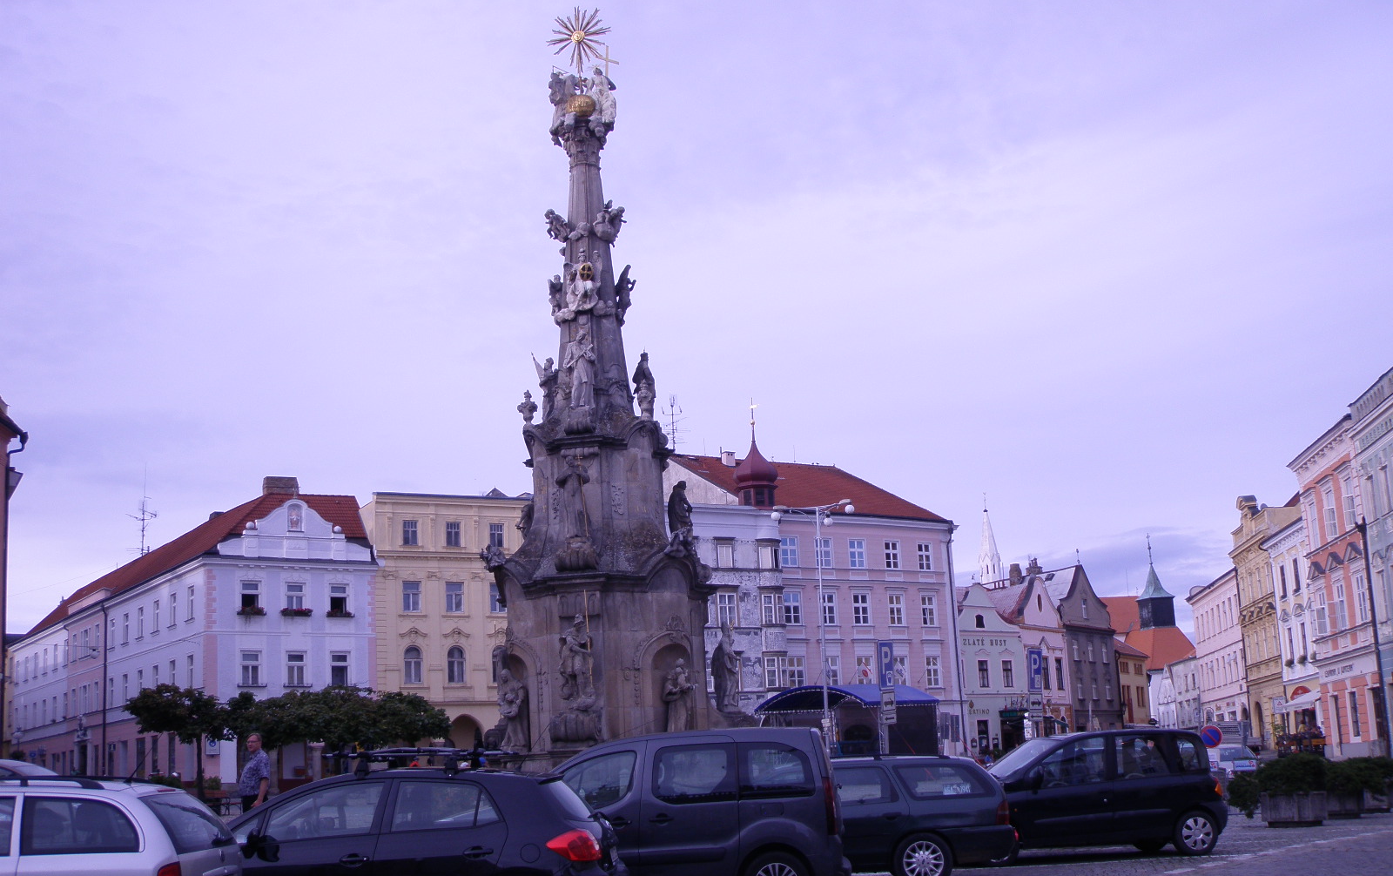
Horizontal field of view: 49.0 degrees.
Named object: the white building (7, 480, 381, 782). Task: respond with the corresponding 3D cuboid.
[{"bbox_3d":[-35.143,15.049,101.835,9.400,17.300,52.000,5,-15,-32],"label":"white building"}]

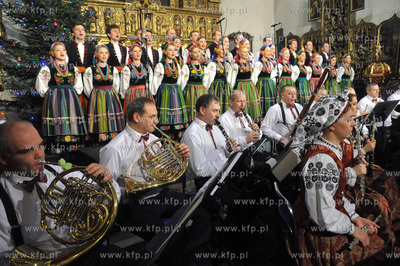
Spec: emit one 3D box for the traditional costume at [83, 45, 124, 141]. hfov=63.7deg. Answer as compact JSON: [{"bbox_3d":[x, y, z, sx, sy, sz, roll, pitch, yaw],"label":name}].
[{"bbox_3d":[-1.432,-0.587,4.920,0.580,1.470,0.470,-7,11,-28],"label":"traditional costume"}]

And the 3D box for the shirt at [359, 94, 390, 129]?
[{"bbox_3d":[2.795,-0.339,5.200,0.540,0.580,0.360,-4,8,-12],"label":"shirt"}]

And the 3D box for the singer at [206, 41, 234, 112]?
[{"bbox_3d":[0.382,-0.823,5.770,0.580,1.470,0.460,-7,11,-30],"label":"singer"}]

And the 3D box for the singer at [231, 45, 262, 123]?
[{"bbox_3d":[0.893,-0.901,6.220,0.600,1.470,0.460,-6,10,-25],"label":"singer"}]

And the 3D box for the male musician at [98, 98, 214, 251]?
[{"bbox_3d":[-0.272,0.401,2.240,0.820,1.290,0.620,3,9,35],"label":"male musician"}]

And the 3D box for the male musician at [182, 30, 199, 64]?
[{"bbox_3d":[-0.126,-1.194,6.696,0.540,1.780,0.360,-8,11,-32],"label":"male musician"}]

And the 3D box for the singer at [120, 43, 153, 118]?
[{"bbox_3d":[-0.943,-0.572,4.989,0.600,1.580,0.540,-7,9,-28],"label":"singer"}]

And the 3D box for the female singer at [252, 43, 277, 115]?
[{"bbox_3d":[1.350,-0.905,6.424,0.580,1.680,0.520,-7,9,-28],"label":"female singer"}]

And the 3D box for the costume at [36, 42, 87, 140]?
[{"bbox_3d":[-2.051,-0.501,4.846,0.700,1.680,0.580,-7,9,-30],"label":"costume"}]

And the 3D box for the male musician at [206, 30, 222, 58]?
[{"bbox_3d":[0.364,-1.220,6.727,0.330,1.770,0.520,6,12,44],"label":"male musician"}]

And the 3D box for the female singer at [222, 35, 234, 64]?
[{"bbox_3d":[0.582,-1.125,6.614,0.560,1.680,0.500,-7,9,-28],"label":"female singer"}]

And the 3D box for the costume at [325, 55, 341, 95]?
[{"bbox_3d":[3.400,-1.163,8.336,0.540,1.660,0.430,-5,10,-18],"label":"costume"}]

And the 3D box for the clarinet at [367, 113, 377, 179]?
[{"bbox_3d":[1.625,0.118,3.050,0.070,0.620,0.070,-1,8,10],"label":"clarinet"}]

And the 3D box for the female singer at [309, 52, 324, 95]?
[{"bbox_3d":[2.912,-1.218,8.119,0.560,1.560,0.500,-6,9,-24],"label":"female singer"}]

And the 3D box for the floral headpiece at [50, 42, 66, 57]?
[{"bbox_3d":[-2.000,-1.177,4.550,0.200,0.190,0.200,-9,11,-40],"label":"floral headpiece"}]

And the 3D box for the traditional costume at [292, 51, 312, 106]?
[{"bbox_3d":[2.319,-1.133,7.370,0.560,1.470,0.460,-6,10,-24],"label":"traditional costume"}]

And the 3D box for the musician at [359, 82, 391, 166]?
[{"bbox_3d":[2.799,-0.149,5.241,0.550,1.300,0.740,-4,8,-10],"label":"musician"}]

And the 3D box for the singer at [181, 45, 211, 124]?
[{"bbox_3d":[-0.069,-0.675,5.440,0.580,1.580,0.540,-6,9,-27],"label":"singer"}]

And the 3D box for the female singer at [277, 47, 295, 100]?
[{"bbox_3d":[1.836,-1.053,6.870,0.570,1.470,0.460,-6,10,-24],"label":"female singer"}]

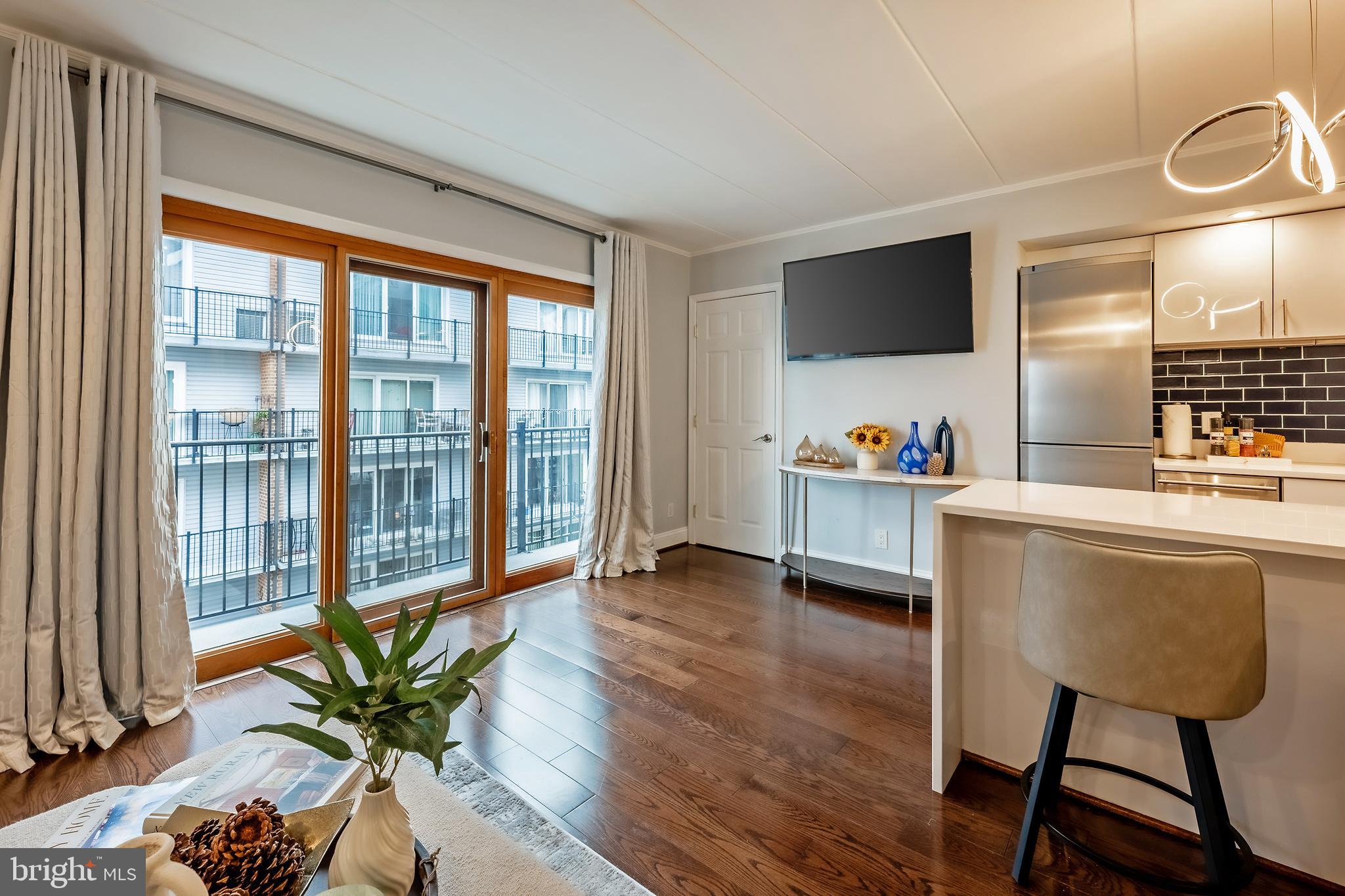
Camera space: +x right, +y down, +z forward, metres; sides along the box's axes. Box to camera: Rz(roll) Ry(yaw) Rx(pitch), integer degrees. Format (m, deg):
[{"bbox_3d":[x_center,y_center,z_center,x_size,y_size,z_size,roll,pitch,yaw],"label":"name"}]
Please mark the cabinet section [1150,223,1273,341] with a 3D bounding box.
[{"bbox_3d":[2.990,-0.885,2.915,0.440,0.600,0.330,3,5,40],"label":"cabinet section"}]

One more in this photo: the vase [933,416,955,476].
[{"bbox_3d":[1.660,-0.016,3.200,0.135,0.360,0.075,2,4,37],"label":"vase"}]

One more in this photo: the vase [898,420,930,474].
[{"bbox_3d":[1.500,-0.001,3.260,0.200,0.325,0.195,2,4,37],"label":"vase"}]

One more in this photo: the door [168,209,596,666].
[{"bbox_3d":[-1.360,-0.083,3.000,0.130,2.070,2.500,3,4,42],"label":"door"}]

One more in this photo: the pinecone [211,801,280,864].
[{"bbox_3d":[-0.617,0.557,0.755,0.082,0.074,0.082,-2,4,-39],"label":"pinecone"}]

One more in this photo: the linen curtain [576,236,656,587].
[{"bbox_3d":[-0.374,-0.318,3.770,0.250,2.370,0.640,3,4,42],"label":"linen curtain"}]

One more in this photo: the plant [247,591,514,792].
[{"bbox_3d":[-0.469,0.395,0.840,0.390,0.280,0.310,-2,3,-29],"label":"plant"}]

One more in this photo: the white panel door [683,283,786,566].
[{"bbox_3d":[0.500,-0.200,4.190,0.840,2.070,0.080,3,5,41],"label":"white panel door"}]

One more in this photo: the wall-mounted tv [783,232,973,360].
[{"bbox_3d":[1.310,-0.953,3.460,1.210,0.710,0.070,0,7,36],"label":"wall-mounted tv"}]

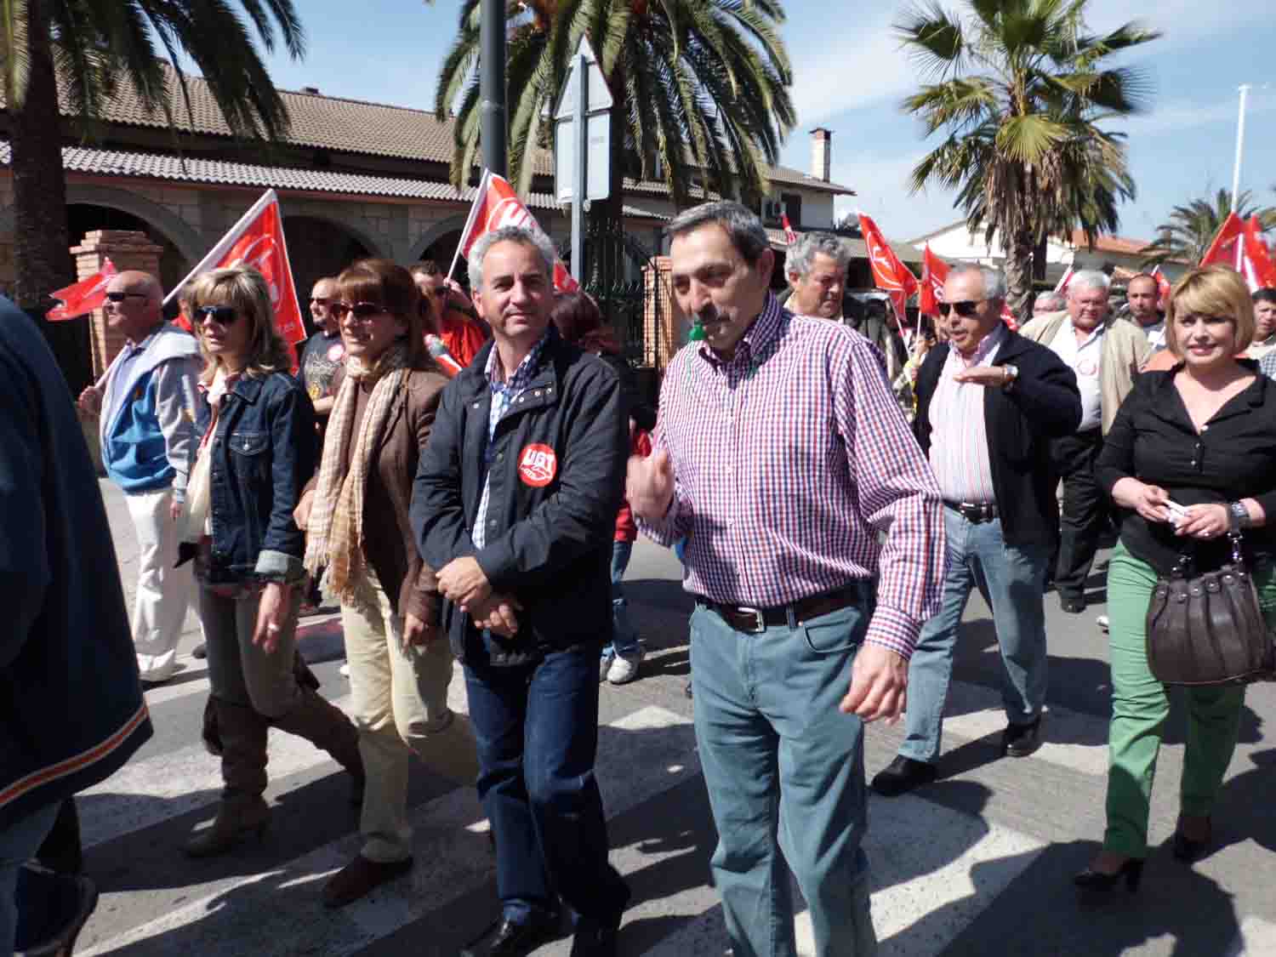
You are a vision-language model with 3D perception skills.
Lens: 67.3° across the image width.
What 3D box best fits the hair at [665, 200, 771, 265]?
[{"bbox_3d":[0.148,-0.413,1.660,0.170,0.135,0.205,9,27,39],"label":"hair"}]

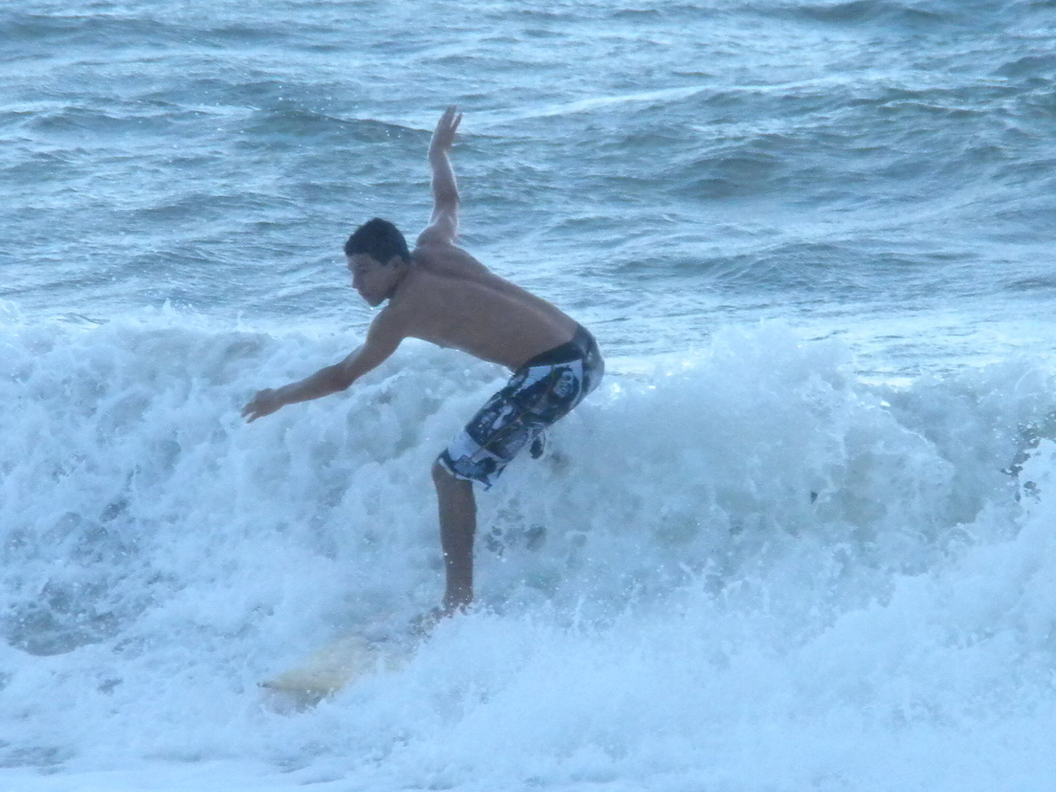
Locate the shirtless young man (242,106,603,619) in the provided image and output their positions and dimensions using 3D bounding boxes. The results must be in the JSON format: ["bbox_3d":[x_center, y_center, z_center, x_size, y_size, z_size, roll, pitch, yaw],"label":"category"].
[{"bbox_3d":[-0.294,-0.065,22.200,0.950,1.380,1.080,2,7,16],"label":"shirtless young man"}]

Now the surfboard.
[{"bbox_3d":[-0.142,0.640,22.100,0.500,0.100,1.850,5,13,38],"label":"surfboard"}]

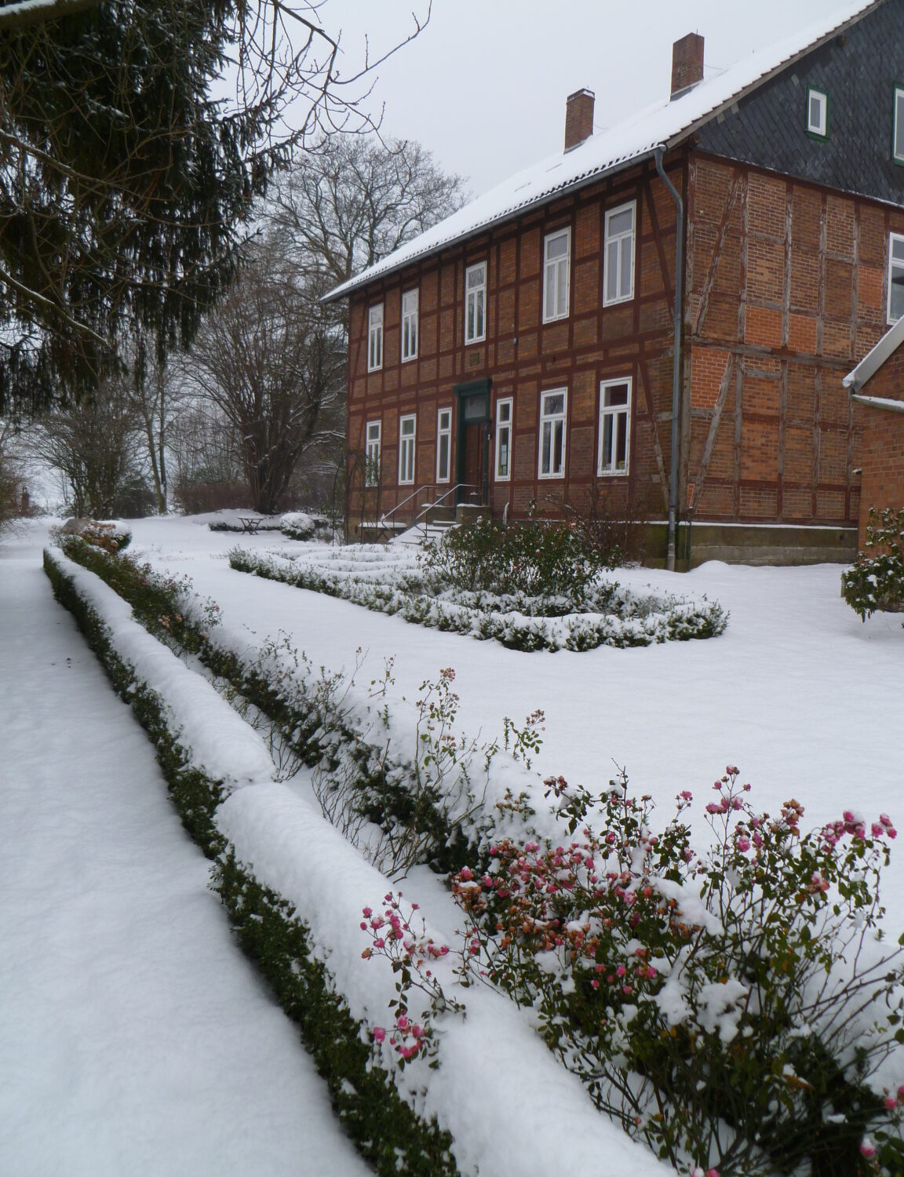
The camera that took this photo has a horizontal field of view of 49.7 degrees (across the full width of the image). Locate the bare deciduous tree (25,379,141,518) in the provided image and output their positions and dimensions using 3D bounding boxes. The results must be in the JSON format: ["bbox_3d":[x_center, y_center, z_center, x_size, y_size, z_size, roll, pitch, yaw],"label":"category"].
[{"bbox_3d":[-17.015,-6.476,45.000,5.300,6.400,5.200,-1,4,-21],"label":"bare deciduous tree"}]

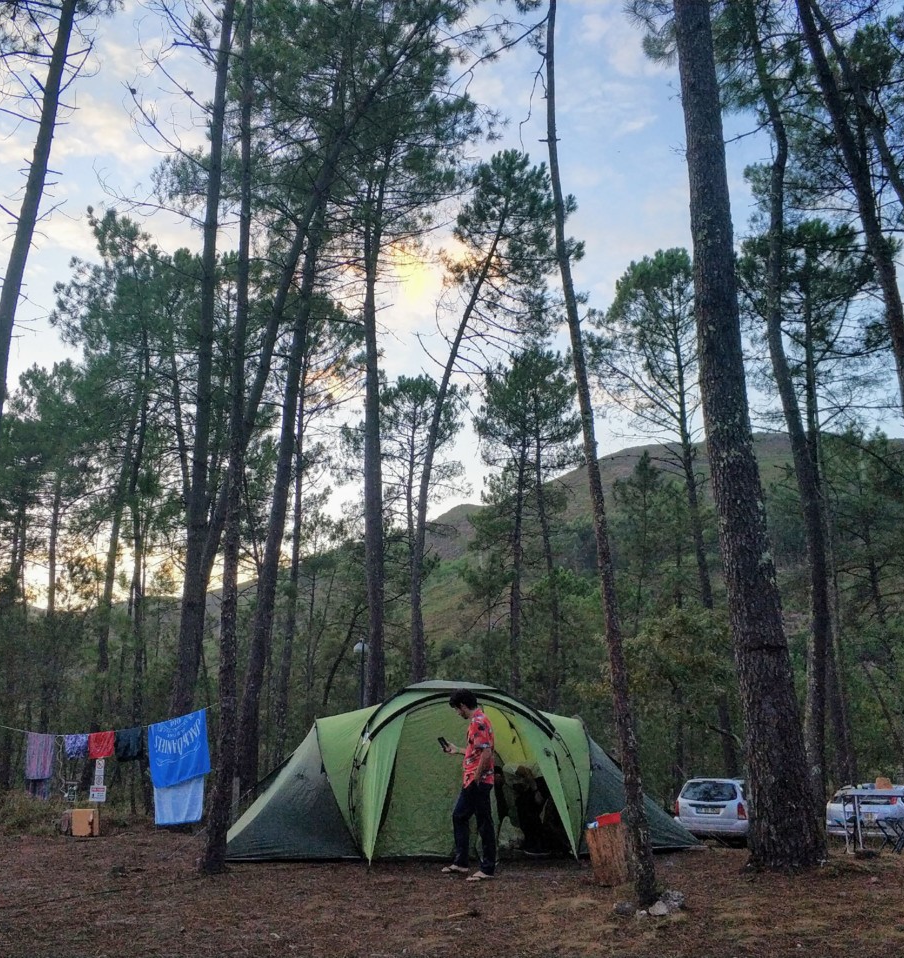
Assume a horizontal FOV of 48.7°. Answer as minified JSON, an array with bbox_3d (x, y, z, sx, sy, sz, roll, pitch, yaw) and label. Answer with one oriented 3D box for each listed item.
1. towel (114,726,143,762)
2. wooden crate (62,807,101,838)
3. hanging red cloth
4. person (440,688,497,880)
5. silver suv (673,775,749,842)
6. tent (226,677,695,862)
[{"bbox_3d":[-3.651,3.006,11.275,0.492,0.373,0.080,-12,-21,34],"label":"towel"},{"bbox_3d":[-5.387,5.022,14.564,0.450,0.420,0.400,1,-18,-2],"label":"wooden crate"},{"bbox_3d":[-4.060,3.092,11.564,0.489,0.287,0.060,-12,-21,34],"label":"hanging red cloth"},{"bbox_3d":[0.168,2.924,9.563,0.560,1.720,0.500,1,-18,-3],"label":"person"},{"bbox_3d":[6.776,7.766,23.205,1.720,1.500,4.400,-11,-20,30],"label":"silver suv"},{"bbox_3d":[0.019,3.514,12.313,5.550,2.000,2.500,4,-18,-12],"label":"tent"}]

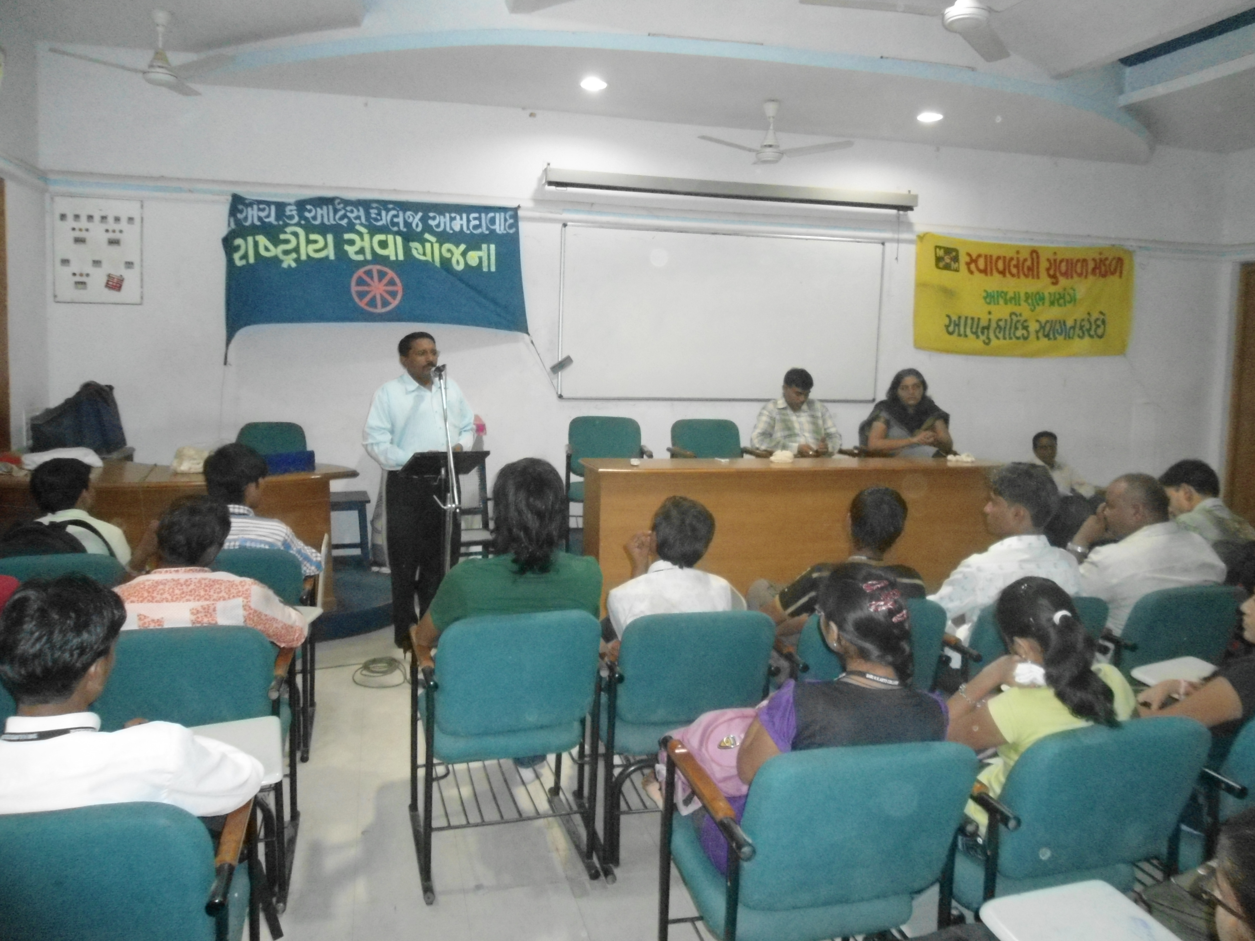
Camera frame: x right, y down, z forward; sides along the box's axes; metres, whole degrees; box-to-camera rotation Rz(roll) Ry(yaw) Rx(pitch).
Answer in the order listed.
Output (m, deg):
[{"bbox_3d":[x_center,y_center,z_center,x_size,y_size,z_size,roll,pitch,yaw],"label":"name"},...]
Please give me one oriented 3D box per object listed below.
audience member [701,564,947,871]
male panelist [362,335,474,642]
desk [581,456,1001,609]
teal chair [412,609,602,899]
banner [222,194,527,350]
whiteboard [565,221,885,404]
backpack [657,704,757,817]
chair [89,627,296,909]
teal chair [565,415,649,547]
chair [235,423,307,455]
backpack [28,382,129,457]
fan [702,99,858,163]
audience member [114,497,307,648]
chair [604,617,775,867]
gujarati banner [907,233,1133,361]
[{"bbox_3d":[0.367,0.712,2.157,0.520,1.100,0.700,0,6,-13],"label":"audience member"},{"bbox_3d":[-1.118,0.116,5.042,0.540,1.700,0.400,-3,6,-34],"label":"male panelist"},{"bbox_3d":[0.893,0.345,5.035,2.292,0.770,0.580,0,6,-14],"label":"desk"},{"bbox_3d":[-0.387,0.766,2.897,0.530,0.810,0.660,-1,5,-16],"label":"teal chair"},{"bbox_3d":[-1.643,-1.307,6.286,1.970,1.020,0.040,0,6,-14],"label":"banner"},{"bbox_3d":[0.734,-1.127,6.961,2.496,1.216,0.030,0,5,-14],"label":"whiteboard"},{"bbox_3d":[0.211,0.640,2.140,0.320,0.280,0.220,4,6,22],"label":"backpack"},{"bbox_3d":[-1.257,0.767,2.711,0.550,0.800,0.630,0,6,-16],"label":"chair"},{"bbox_3d":[-0.138,0.095,5.672,0.560,0.820,0.620,1,6,-3],"label":"teal chair"},{"bbox_3d":[-2.184,0.136,5.788,0.540,0.860,0.600,-1,6,-17],"label":"chair"},{"bbox_3d":[-3.174,-0.292,5.434,0.480,0.430,0.280,-2,7,-26],"label":"backpack"},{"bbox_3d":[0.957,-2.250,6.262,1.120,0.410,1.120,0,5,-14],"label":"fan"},{"bbox_3d":[-1.237,0.602,2.854,0.550,1.100,0.720,0,6,-14],"label":"audience member"},{"bbox_3d":[0.126,0.764,3.007,0.530,0.810,0.660,0,5,-14],"label":"chair"},{"bbox_3d":[3.197,-1.379,7.524,1.991,0.890,0.030,0,6,-14],"label":"gujarati banner"}]

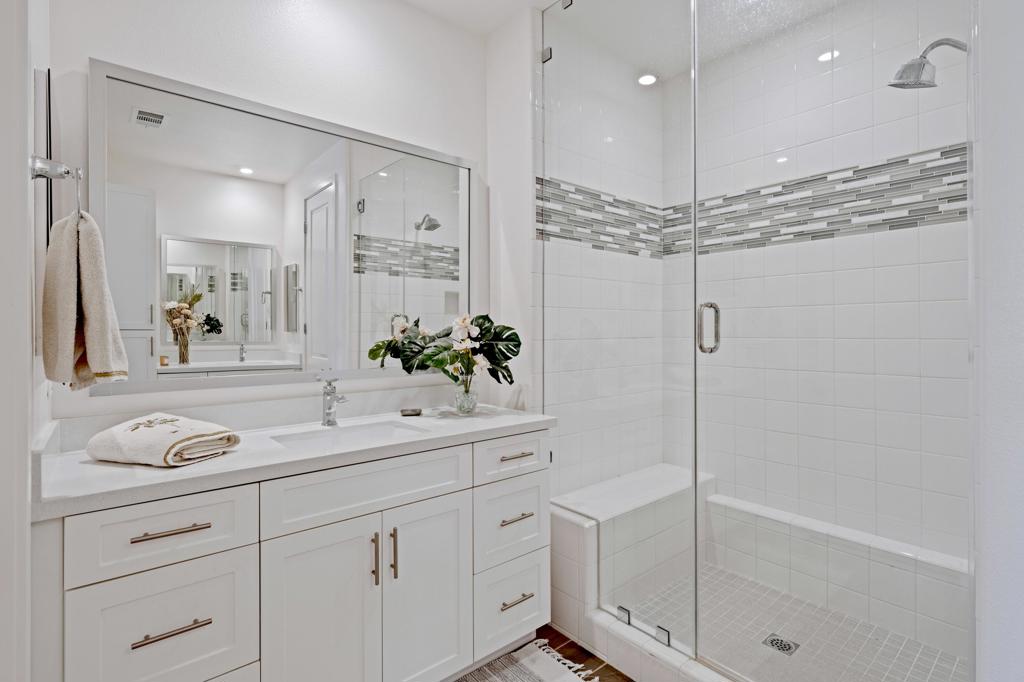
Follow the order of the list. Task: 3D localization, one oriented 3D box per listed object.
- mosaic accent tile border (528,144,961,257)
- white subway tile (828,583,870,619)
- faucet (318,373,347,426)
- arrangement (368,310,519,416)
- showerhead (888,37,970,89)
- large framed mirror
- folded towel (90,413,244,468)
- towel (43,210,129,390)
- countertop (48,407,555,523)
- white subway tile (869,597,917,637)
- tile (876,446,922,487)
[{"bbox_3d":[0.959,-0.617,1.987,1.032,0.296,1.435,-1,1,-40],"label":"mosaic accent tile border"},{"bbox_3d":[1.442,1.119,2.072,0.009,0.112,0.150,-1,1,-40],"label":"white subway tile"},{"bbox_3d":[-0.676,0.224,1.827,0.060,0.203,0.155,-1,1,-40],"label":"faucet"},{"bbox_3d":[-0.219,0.099,2.052,0.472,0.441,0.333,-1,1,-40],"label":"arrangement"},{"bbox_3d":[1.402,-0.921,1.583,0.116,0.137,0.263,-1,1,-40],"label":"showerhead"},{"bbox_3d":[-0.739,-0.359,1.955,1.456,1.043,0.033,-1,1,-40],"label":"large framed mirror"},{"bbox_3d":[-1.016,0.281,1.421,0.280,0.105,0.260,0,1,20],"label":"folded towel"},{"bbox_3d":[-1.025,-0.097,1.172,0.147,0.416,0.200,-1,1,-40],"label":"towel"},{"bbox_3d":[-0.596,0.349,1.733,1.555,0.047,0.560,-1,1,-40],"label":"countertop"},{"bbox_3d":[1.540,1.120,1.955,0.009,0.110,0.150,-1,1,-40],"label":"white subway tile"},{"bbox_3d":[1.623,0.531,2.031,0.009,0.156,0.150,-1,1,-40],"label":"tile"}]

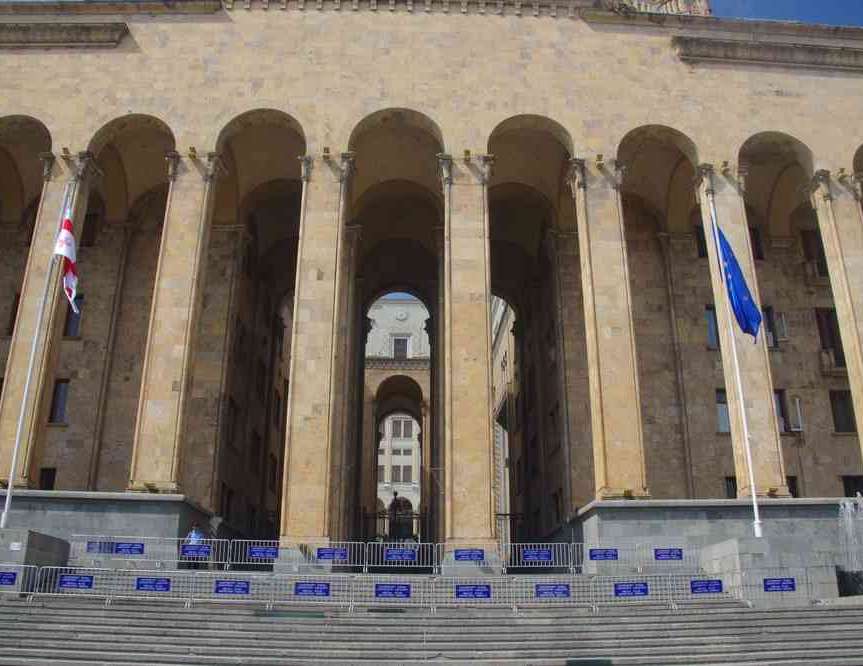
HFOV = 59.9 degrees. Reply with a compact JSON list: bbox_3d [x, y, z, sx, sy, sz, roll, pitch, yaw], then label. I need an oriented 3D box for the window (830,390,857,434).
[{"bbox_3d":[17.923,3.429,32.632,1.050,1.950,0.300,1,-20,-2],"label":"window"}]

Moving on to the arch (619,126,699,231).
[{"bbox_3d":[9.108,-6.909,31.609,3.450,2.400,3.000,1,-20,-2],"label":"arch"}]

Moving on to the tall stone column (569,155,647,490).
[{"bbox_3d":[7.342,-0.568,31.342,1.950,14.650,1.250,1,-19,-1],"label":"tall stone column"}]

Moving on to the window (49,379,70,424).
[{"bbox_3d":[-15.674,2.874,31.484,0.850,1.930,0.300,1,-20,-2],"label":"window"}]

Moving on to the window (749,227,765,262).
[{"bbox_3d":[17.176,-4.827,39.963,1.000,2.000,0.250,1,-19,-1],"label":"window"}]

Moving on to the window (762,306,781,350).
[{"bbox_3d":[17.721,-0.252,39.693,1.400,2.450,0.300,1,-20,-2],"label":"window"}]

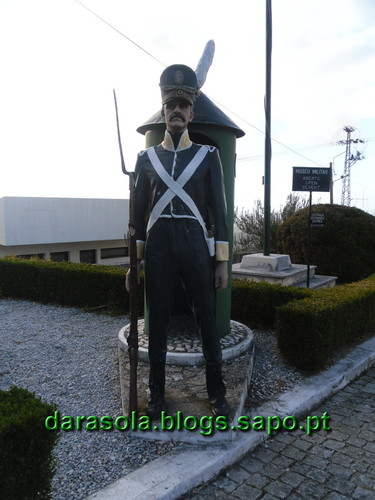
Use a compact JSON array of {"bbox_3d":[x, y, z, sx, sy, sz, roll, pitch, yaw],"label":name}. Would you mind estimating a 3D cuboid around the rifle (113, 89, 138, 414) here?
[{"bbox_3d":[-0.368,0.041,2.400,0.131,1.963,0.145,0,3,0],"label":"rifle"}]

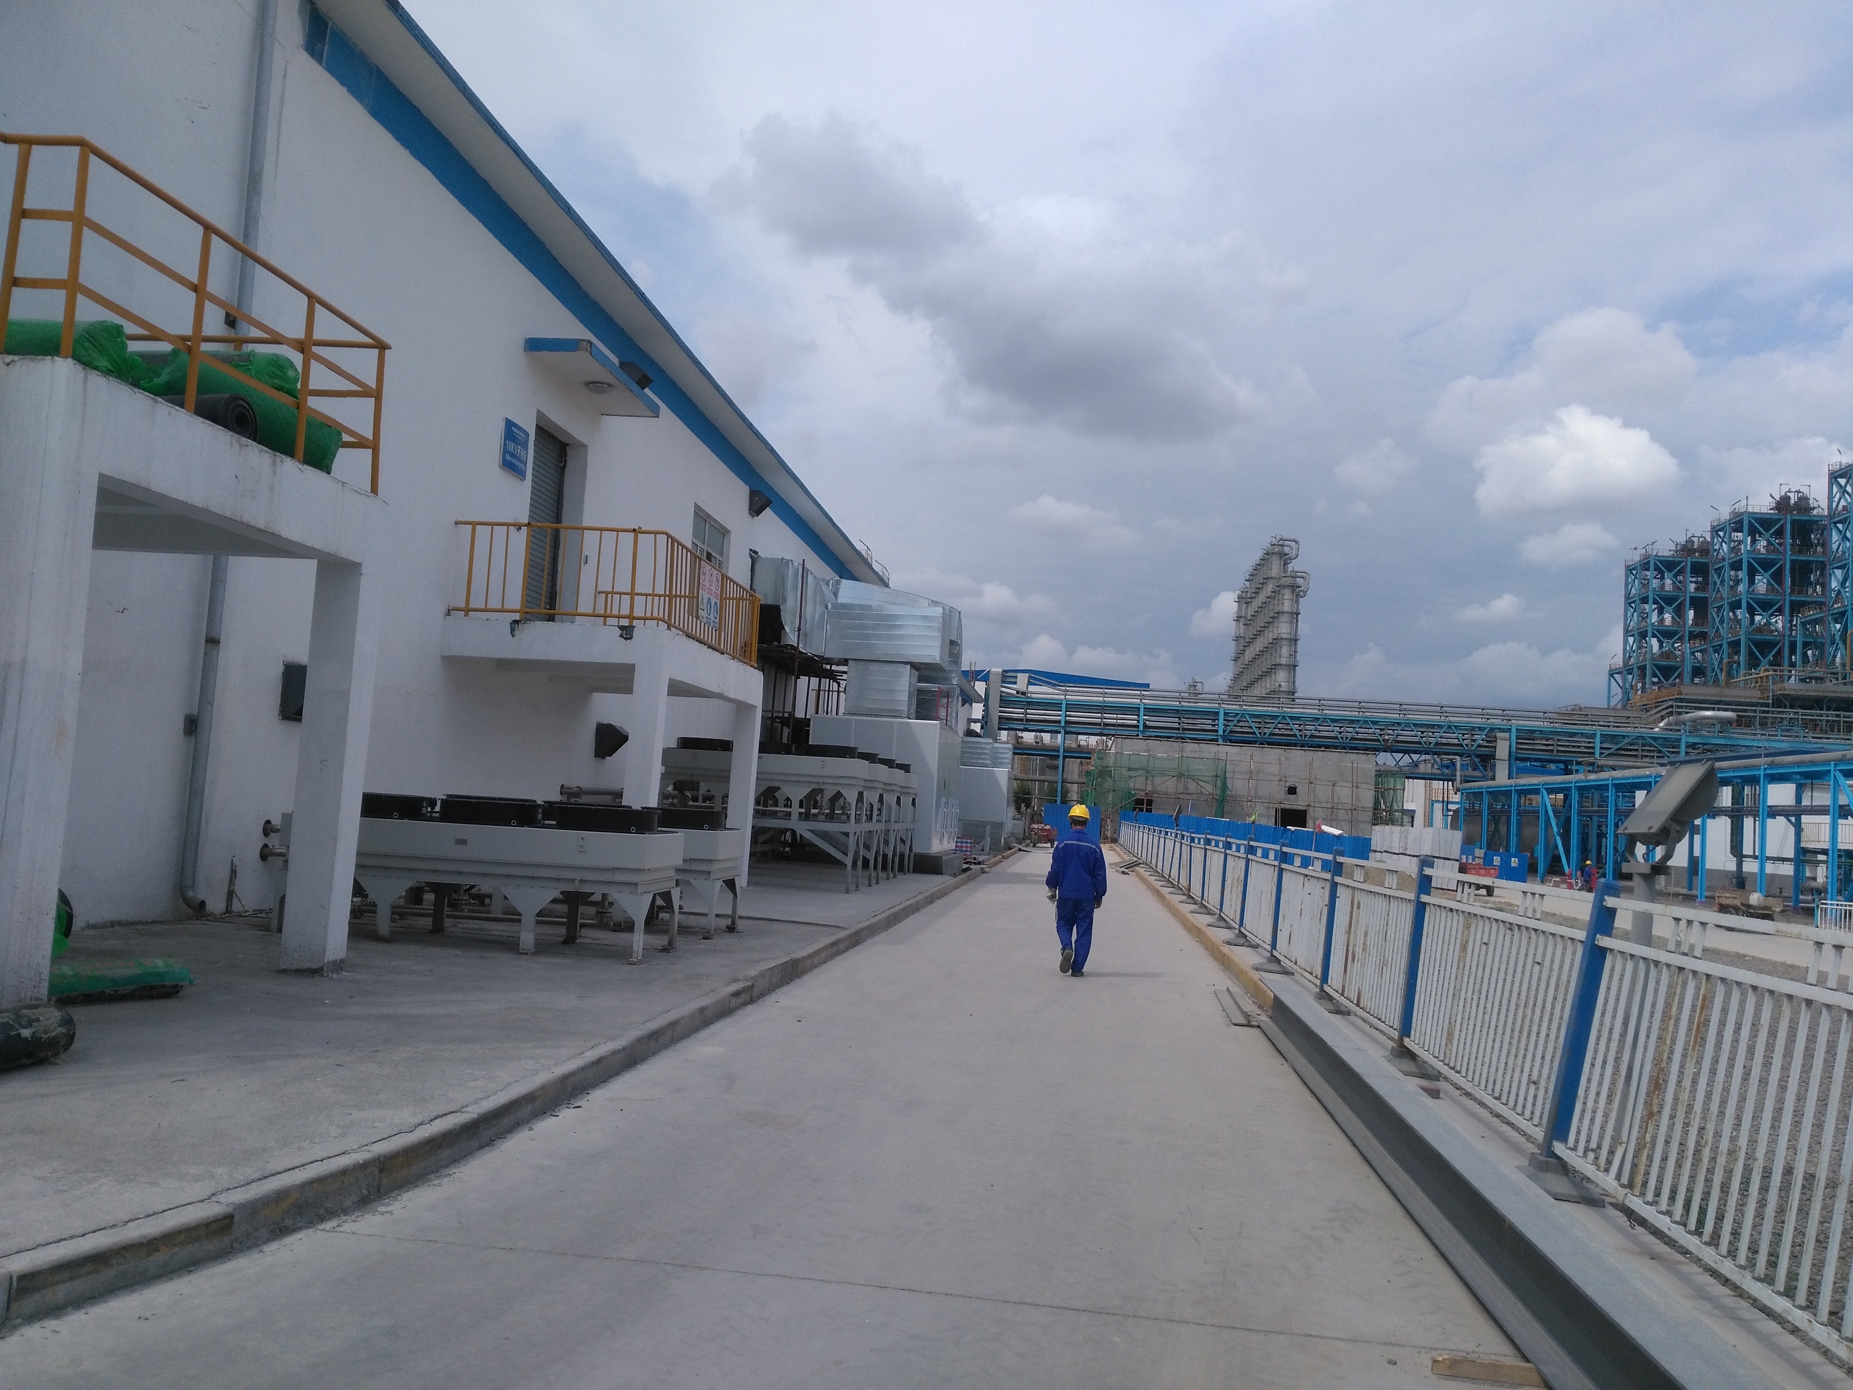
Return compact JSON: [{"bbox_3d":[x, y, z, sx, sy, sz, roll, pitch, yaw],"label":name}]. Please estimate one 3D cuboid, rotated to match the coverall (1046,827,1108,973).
[{"bbox_3d":[1.529,2.091,15.250,0.600,1.470,0.420,3,-4,6],"label":"coverall"}]

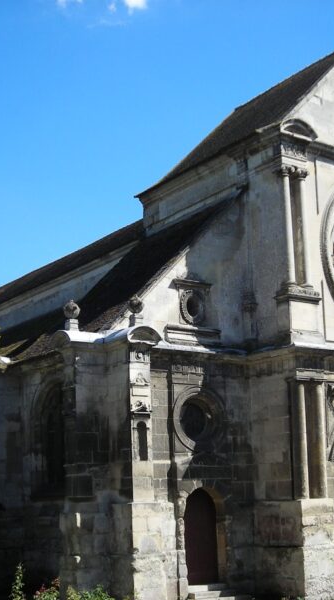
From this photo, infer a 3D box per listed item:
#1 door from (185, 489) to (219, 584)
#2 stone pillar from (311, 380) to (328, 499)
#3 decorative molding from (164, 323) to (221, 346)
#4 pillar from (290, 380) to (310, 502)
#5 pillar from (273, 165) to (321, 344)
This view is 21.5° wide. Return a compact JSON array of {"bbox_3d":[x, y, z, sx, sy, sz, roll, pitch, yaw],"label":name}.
[{"bbox_3d":[0.939,6.435,23.978,1.074,2.526,0.141,7,-15,-34],"label":"door"},{"bbox_3d":[4.265,3.918,24.546,0.334,3.168,0.334,-1,-12,0],"label":"stone pillar"},{"bbox_3d":[0.742,1.011,24.787,1.936,0.502,0.352,7,-15,-34],"label":"decorative molding"},{"bbox_3d":[3.675,3.841,24.137,0.361,3.186,0.361,-1,-12,0],"label":"pillar"},{"bbox_3d":[3.747,-1.310,25.517,1.232,5.280,0.660,7,-15,-34],"label":"pillar"}]

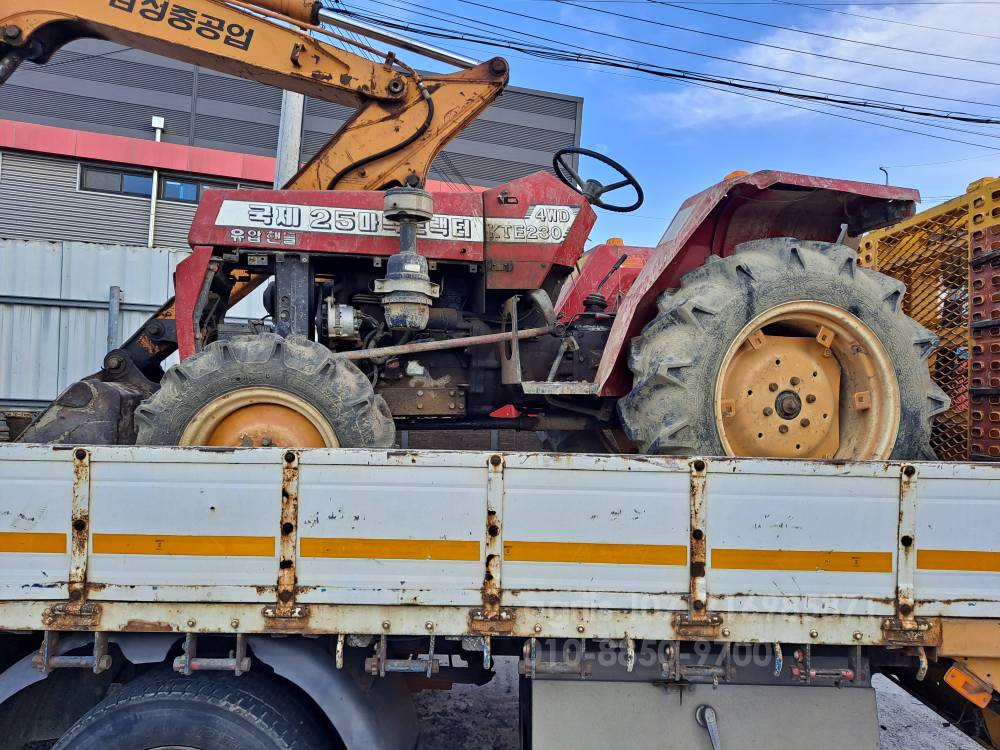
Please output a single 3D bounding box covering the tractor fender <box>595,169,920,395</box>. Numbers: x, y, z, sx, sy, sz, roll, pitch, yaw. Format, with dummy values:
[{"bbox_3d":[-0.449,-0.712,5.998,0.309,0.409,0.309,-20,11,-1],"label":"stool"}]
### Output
[{"bbox_3d":[0.838,-0.271,2.388,0.955,0.715,0.365,1,0,-11],"label":"tractor fender"}]

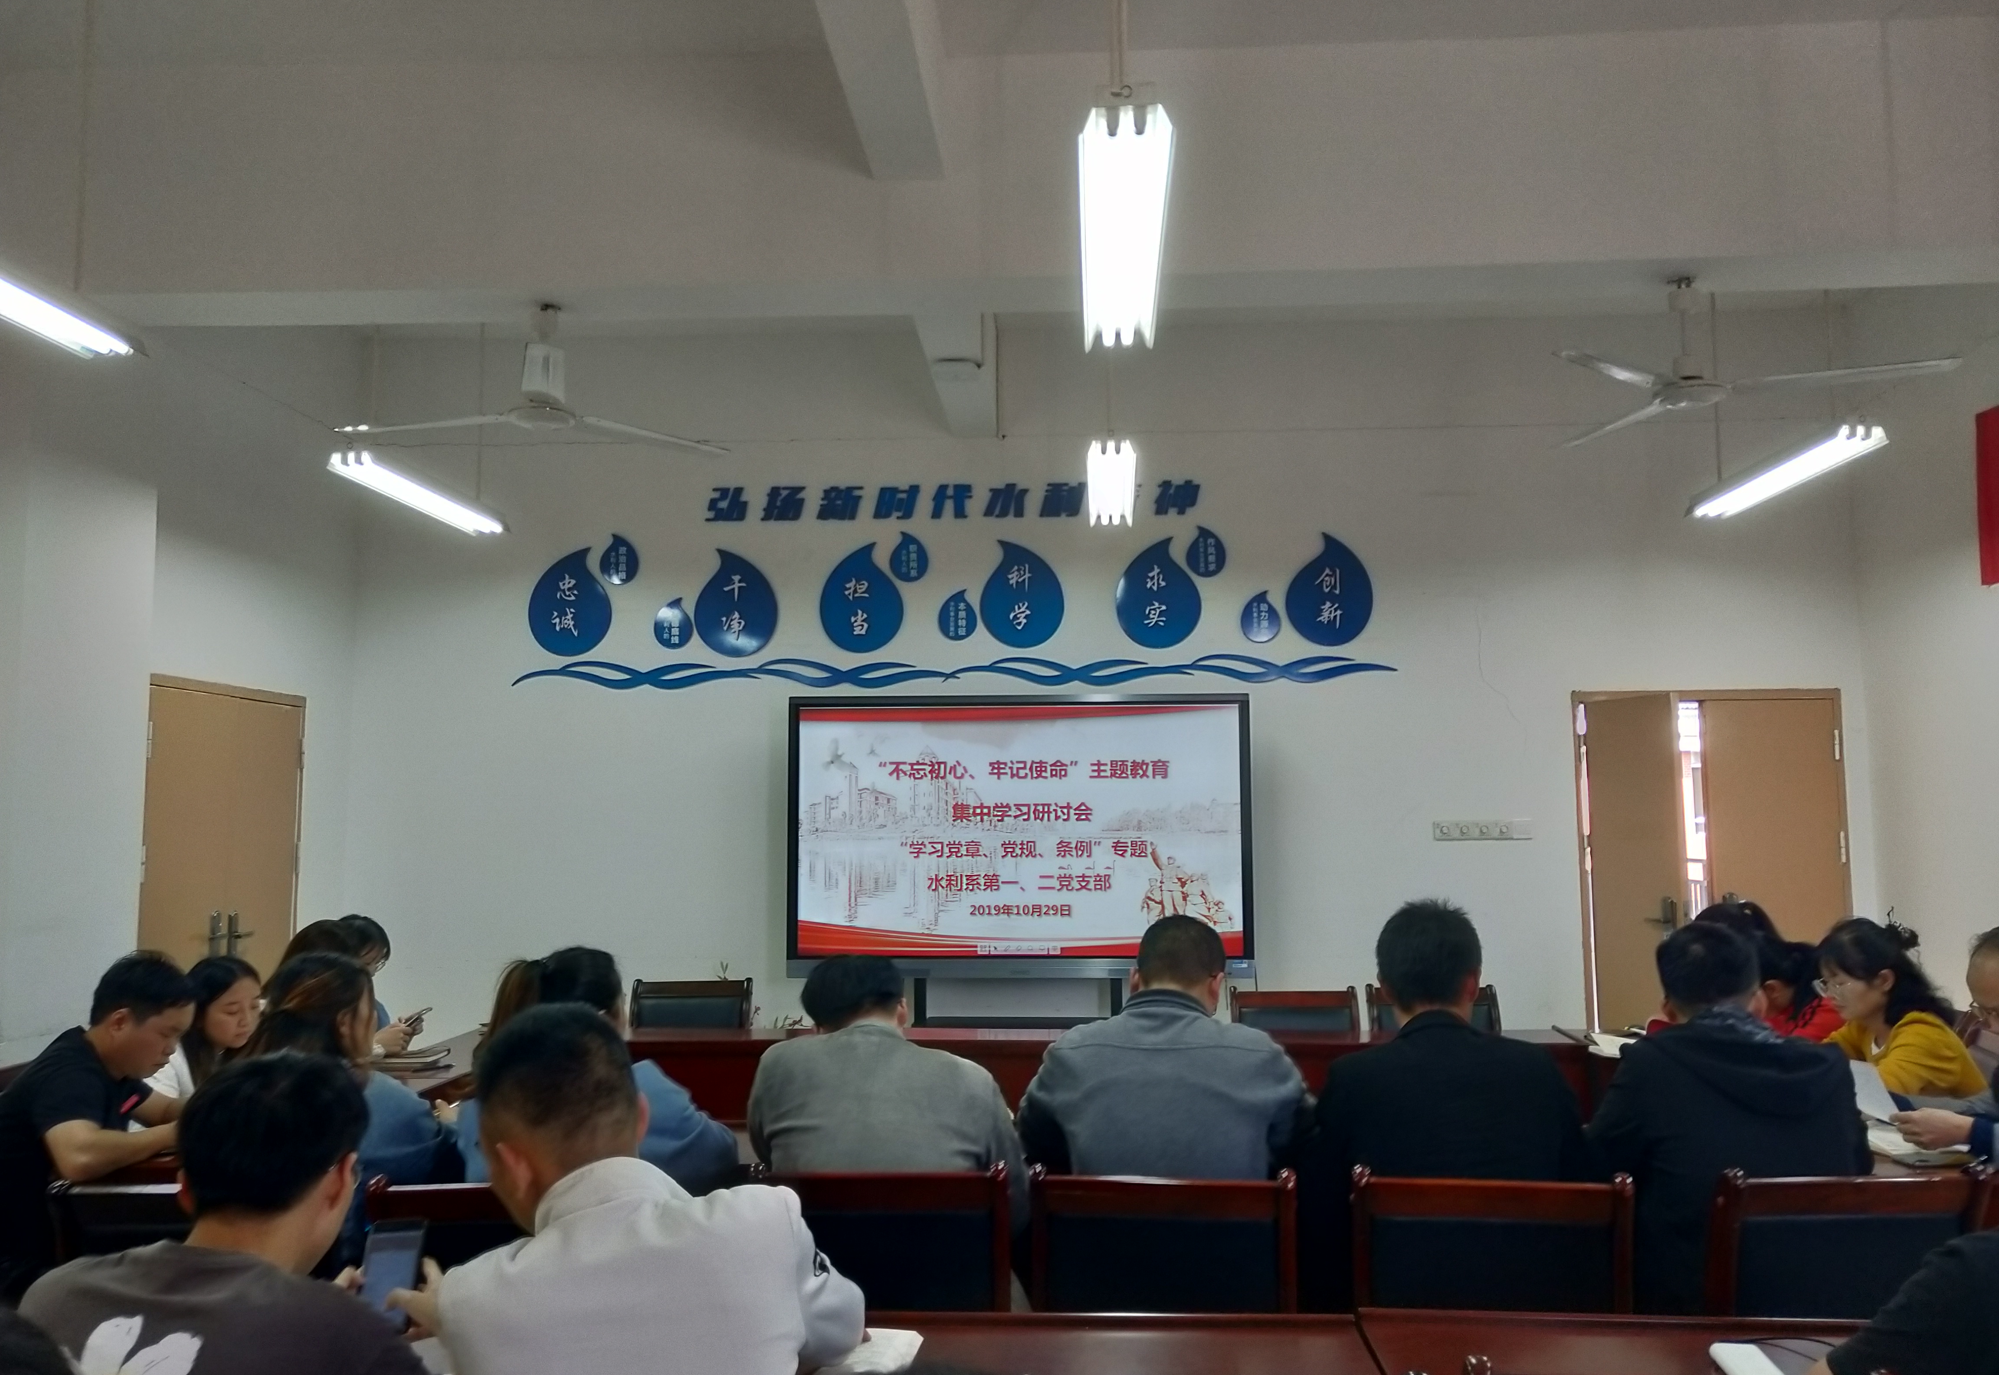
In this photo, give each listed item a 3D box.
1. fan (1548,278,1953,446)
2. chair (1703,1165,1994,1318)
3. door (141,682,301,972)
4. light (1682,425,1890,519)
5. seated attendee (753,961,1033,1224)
[{"bbox_3d":[1.930,-0.943,4.012,1.140,0.362,1.120,-1,-5,4],"label":"fan"},{"bbox_3d":[1.492,1.308,2.745,0.468,0.890,0.540,0,-6,-5],"label":"chair"},{"bbox_3d":[-3.102,1.044,5.721,0.070,2.080,1.080,-1,-5,4],"label":"door"},{"bbox_3d":[2.979,-0.813,5.511,0.180,0.080,1.230,-1,-6,4],"label":"light"},{"bbox_3d":[-0.208,1.152,2.907,0.550,1.214,0.760,-1,-5,4],"label":"seated attendee"}]

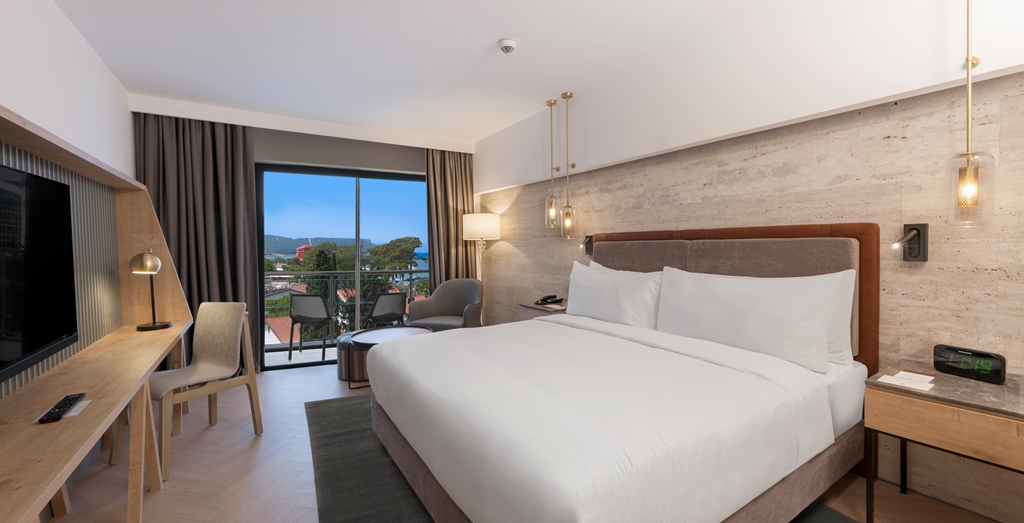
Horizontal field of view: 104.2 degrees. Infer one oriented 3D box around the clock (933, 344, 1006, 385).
[{"bbox_3d":[1.960,0.435,1.709,0.055,0.114,0.203,-1,2,-15],"label":"clock"}]

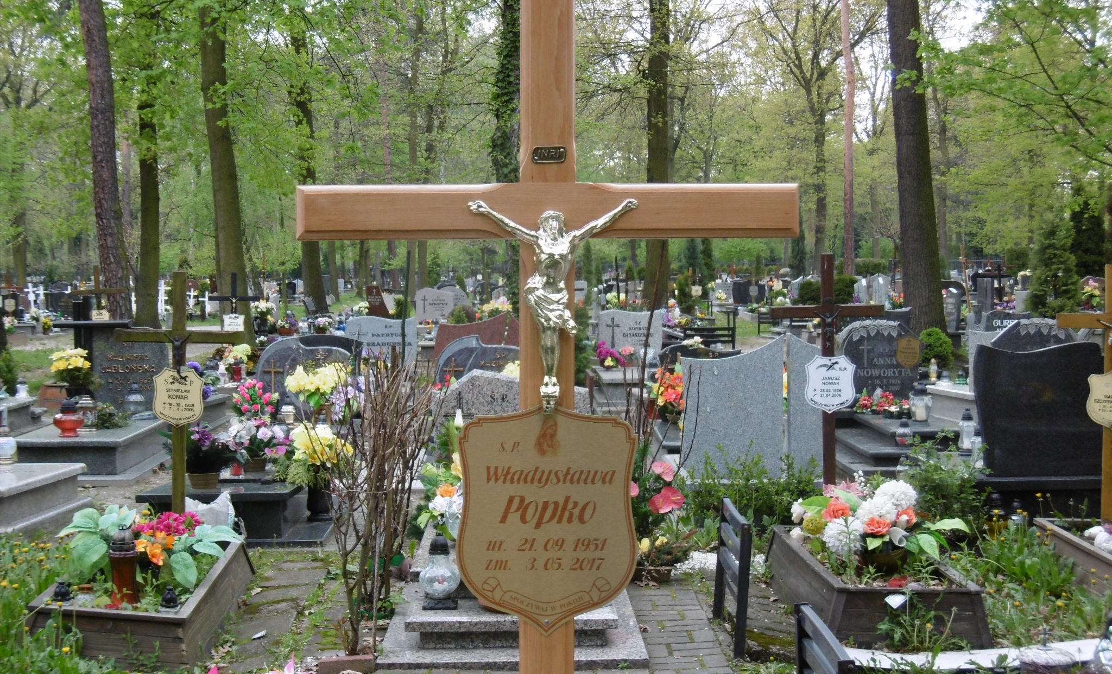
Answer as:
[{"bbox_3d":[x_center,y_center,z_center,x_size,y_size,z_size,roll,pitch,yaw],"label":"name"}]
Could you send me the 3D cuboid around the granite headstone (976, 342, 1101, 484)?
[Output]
[{"bbox_3d":[2.869,0.435,11.226,0.760,0.820,0.120,0,2,-5],"label":"granite headstone"}]

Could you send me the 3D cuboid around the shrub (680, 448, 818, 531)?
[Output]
[{"bbox_3d":[1.147,0.906,11.200,0.830,0.520,0.500,0,2,-2],"label":"shrub"}]

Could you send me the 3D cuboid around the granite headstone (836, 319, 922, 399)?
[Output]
[{"bbox_3d":[2.694,0.214,15.821,0.760,0.740,0.140,0,2,-1],"label":"granite headstone"}]

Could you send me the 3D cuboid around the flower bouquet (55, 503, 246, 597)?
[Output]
[{"bbox_3d":[-1.777,0.934,8.300,0.810,0.420,0.550,0,2,-2],"label":"flower bouquet"}]

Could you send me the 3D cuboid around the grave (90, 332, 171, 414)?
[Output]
[{"bbox_3d":[-3.462,0.272,15.400,0.640,0.670,0.110,0,2,-2],"label":"grave"}]

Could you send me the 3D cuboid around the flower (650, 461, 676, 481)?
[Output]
[{"bbox_3d":[0.537,0.675,9.534,0.125,0.105,0.070,0,2,-1],"label":"flower"}]

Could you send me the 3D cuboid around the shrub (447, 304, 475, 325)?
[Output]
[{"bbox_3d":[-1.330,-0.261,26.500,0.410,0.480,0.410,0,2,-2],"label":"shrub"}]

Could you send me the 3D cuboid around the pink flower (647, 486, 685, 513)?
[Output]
[{"bbox_3d":[0.582,0.859,10.000,0.200,0.150,0.120,0,2,-2],"label":"pink flower"}]

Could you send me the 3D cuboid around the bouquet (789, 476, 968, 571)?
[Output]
[{"bbox_3d":[1.437,0.832,8.460,0.740,0.370,0.500,0,2,-1],"label":"bouquet"}]

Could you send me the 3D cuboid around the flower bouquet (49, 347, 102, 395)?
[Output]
[{"bbox_3d":[-3.831,0.270,15.100,0.420,0.390,0.380,0,2,-2],"label":"flower bouquet"}]

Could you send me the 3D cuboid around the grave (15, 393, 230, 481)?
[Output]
[{"bbox_3d":[-3.440,0.819,14.544,0.880,0.310,2.600,0,2,-2],"label":"grave"}]

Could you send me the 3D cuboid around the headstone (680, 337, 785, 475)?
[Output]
[{"bbox_3d":[1.059,0.423,11.326,0.620,0.840,0.120,0,2,-3],"label":"headstone"}]

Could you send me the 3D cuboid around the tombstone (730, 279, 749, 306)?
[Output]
[{"bbox_3d":[5.431,-1.238,53.493,0.950,0.720,0.160,0,2,-3],"label":"tombstone"}]

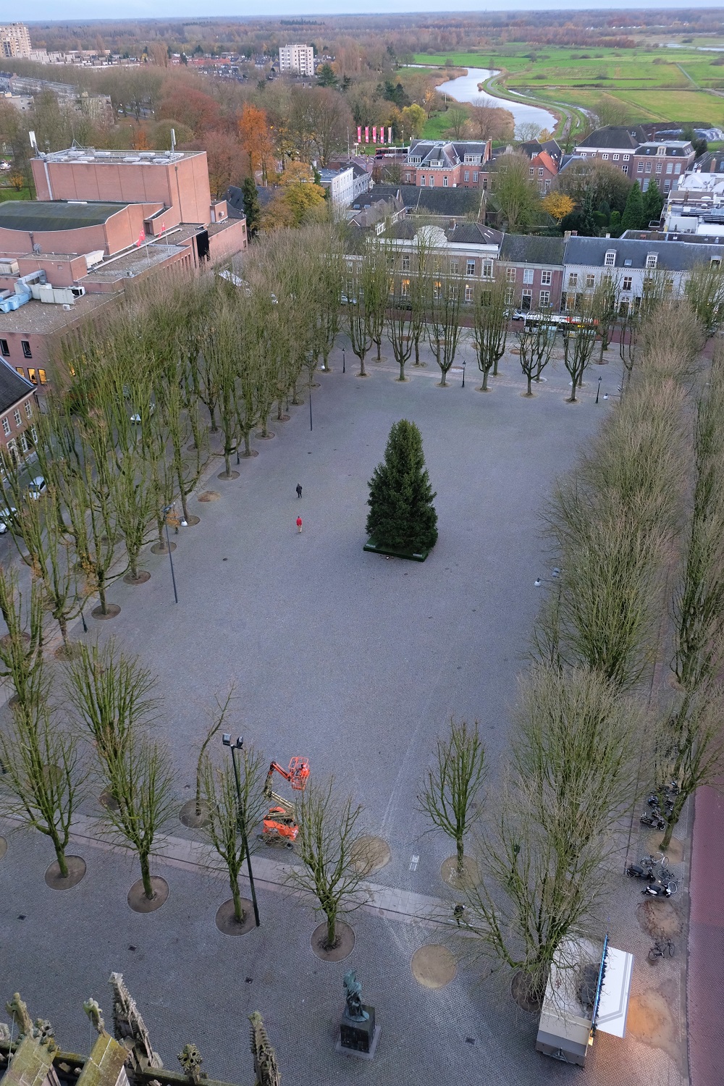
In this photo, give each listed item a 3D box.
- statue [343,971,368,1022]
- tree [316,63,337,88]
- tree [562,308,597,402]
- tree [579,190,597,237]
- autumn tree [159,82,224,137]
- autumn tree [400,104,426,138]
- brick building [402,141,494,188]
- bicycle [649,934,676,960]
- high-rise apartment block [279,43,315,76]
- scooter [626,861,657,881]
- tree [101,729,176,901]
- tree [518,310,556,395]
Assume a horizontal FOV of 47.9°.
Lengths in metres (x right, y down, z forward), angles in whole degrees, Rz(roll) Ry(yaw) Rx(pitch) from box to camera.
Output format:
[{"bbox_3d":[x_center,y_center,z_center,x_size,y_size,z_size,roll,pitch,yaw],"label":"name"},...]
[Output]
[{"bbox_3d":[-0.291,22.385,40.280,1.200,3.800,1.100,6,34,12],"label":"statue"},{"bbox_3d":[-24.462,-322.890,564.689,14.000,16.400,14.000,-1,33,1],"label":"tree"},{"bbox_3d":[27.808,-23.939,104.323,4.500,12.300,4.500,-1,33,0],"label":"tree"},{"bbox_3d":[51.530,-74.913,185.790,4.000,10.600,4.000,-1,33,1],"label":"tree"},{"bbox_3d":[-71.267,-176.895,336.367,25.000,23.000,24.000,-1,33,1],"label":"autumn tree"},{"bbox_3d":[21.529,-173.839,336.547,10.600,13.500,10.200,-1,33,0],"label":"autumn tree"},{"bbox_3d":[23.223,-103.709,226.823,23.000,14.000,22.000,9,35,15],"label":"brick building"},{"bbox_3d":[16.895,22.785,45.566,1.720,1.060,0.600,-7,34,-9],"label":"bicycle"},{"bbox_3d":[-54.603,-403.436,682.104,21.500,23.300,18.500,-26,41,-33],"label":"high-rise apartment block"},{"bbox_3d":[16.558,19.540,48.216,1.700,1.120,0.700,14,36,21],"label":"scooter"},{"bbox_3d":[-11.976,15.517,44.370,3.900,12.900,3.900,-1,33,0],"label":"tree"},{"bbox_3d":[23.506,-25.253,109.915,5.000,11.000,5.000,8,34,13],"label":"tree"}]

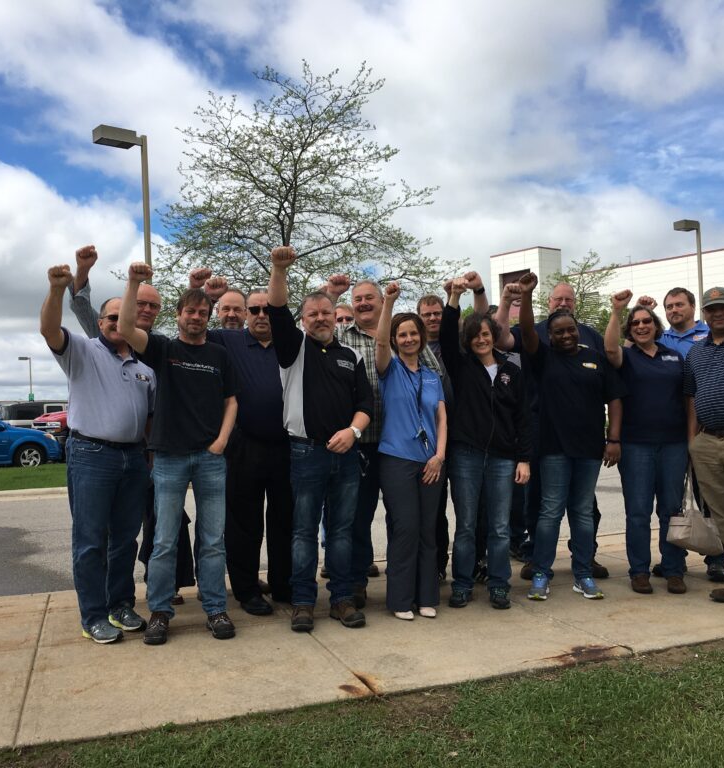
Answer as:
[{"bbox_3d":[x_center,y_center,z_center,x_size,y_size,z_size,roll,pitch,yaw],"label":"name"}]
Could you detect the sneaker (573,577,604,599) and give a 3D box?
[{"bbox_3d":[1.305,1.156,4.960,0.105,0.115,0.270,-2,-1,-15],"label":"sneaker"}]

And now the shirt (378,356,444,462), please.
[{"bbox_3d":[0.272,0.135,4.720,0.380,0.590,0.260,-2,-1,-6],"label":"shirt"}]

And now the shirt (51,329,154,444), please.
[{"bbox_3d":[-1.388,0.013,4.590,0.530,0.630,0.360,-1,-1,-45],"label":"shirt"}]

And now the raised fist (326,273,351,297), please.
[{"bbox_3d":[-0.127,-0.547,4.720,0.115,0.120,0.100,-2,-1,-8],"label":"raised fist"}]

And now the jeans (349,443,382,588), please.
[{"bbox_3d":[-0.074,0.764,5.060,0.390,0.880,0.310,-2,-1,-6],"label":"jeans"}]

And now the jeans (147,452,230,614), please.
[{"bbox_3d":[-0.928,0.751,4.600,0.410,0.930,0.300,-2,-1,-11],"label":"jeans"}]

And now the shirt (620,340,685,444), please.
[{"bbox_3d":[1.715,0.058,5.030,0.450,0.610,0.300,-2,-1,13],"label":"shirt"}]

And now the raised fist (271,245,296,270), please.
[{"bbox_3d":[-0.386,-0.620,4.220,0.118,0.115,0.095,2,13,0],"label":"raised fist"}]

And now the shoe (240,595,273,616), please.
[{"bbox_3d":[-0.614,1.260,4.900,0.110,0.110,0.290,-2,-1,-30],"label":"shoe"}]

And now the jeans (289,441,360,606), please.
[{"bbox_3d":[-0.203,0.738,4.640,0.400,0.890,0.310,-2,-1,-19],"label":"jeans"}]

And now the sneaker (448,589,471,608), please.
[{"bbox_3d":[0.568,1.223,4.980,0.098,0.105,0.260,-2,-1,19],"label":"sneaker"}]

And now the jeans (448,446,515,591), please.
[{"bbox_3d":[0.694,0.755,5.030,0.370,0.900,0.290,-2,-1,6],"label":"jeans"}]

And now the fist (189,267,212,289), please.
[{"bbox_3d":[-0.900,-0.591,4.780,0.112,0.110,0.095,12,12,0],"label":"fist"}]

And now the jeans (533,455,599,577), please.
[{"bbox_3d":[1.223,0.745,5.140,0.370,0.840,0.310,-2,-1,3],"label":"jeans"}]

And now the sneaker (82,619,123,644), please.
[{"bbox_3d":[-1.360,1.288,4.491,0.290,0.110,0.110,-3,-1,35],"label":"sneaker"}]

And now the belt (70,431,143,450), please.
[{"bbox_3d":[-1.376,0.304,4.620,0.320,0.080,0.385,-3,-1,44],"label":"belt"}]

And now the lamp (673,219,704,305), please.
[{"bbox_3d":[11.777,-2.295,30.182,1.000,7.100,0.460,-2,-1,-36],"label":"lamp"}]

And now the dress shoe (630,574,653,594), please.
[{"bbox_3d":[1.649,1.165,5.112,0.105,0.110,0.270,-2,-1,10],"label":"dress shoe"}]

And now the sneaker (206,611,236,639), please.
[{"bbox_3d":[-0.733,1.227,4.480,0.110,0.125,0.300,-2,-1,-18],"label":"sneaker"}]

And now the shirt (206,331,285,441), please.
[{"bbox_3d":[-0.623,0.013,4.880,0.570,0.670,0.330,-2,-1,-14],"label":"shirt"}]

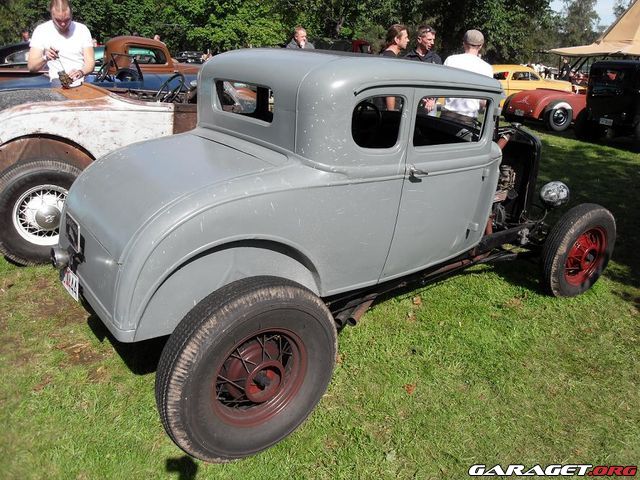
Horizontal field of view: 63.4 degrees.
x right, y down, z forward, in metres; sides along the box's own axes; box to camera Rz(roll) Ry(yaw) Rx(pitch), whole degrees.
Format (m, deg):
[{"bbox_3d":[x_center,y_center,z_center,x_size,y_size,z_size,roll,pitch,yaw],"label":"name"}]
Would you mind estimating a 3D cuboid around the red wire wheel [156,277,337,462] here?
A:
[{"bbox_3d":[-0.267,0.539,2.134,0.806,0.806,0.200,-13,27,-34],"label":"red wire wheel"}]

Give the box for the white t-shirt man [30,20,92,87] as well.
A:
[{"bbox_3d":[-2.368,-1.304,5.050,0.580,1.840,0.480,-13,27,-35],"label":"white t-shirt man"}]

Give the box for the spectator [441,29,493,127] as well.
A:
[{"bbox_3d":[1.543,-1.345,5.715,0.520,1.780,0.360,9,23,14],"label":"spectator"}]

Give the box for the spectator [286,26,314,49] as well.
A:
[{"bbox_3d":[-0.319,-2.323,7.915,0.520,1.770,0.380,-7,24,-23],"label":"spectator"}]

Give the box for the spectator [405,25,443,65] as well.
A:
[{"bbox_3d":[1.149,-1.494,6.008,0.520,1.800,0.420,-8,25,-26],"label":"spectator"}]

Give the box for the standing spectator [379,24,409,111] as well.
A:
[{"bbox_3d":[0.789,-1.443,5.849,0.360,1.790,0.480,-7,24,-23],"label":"standing spectator"}]

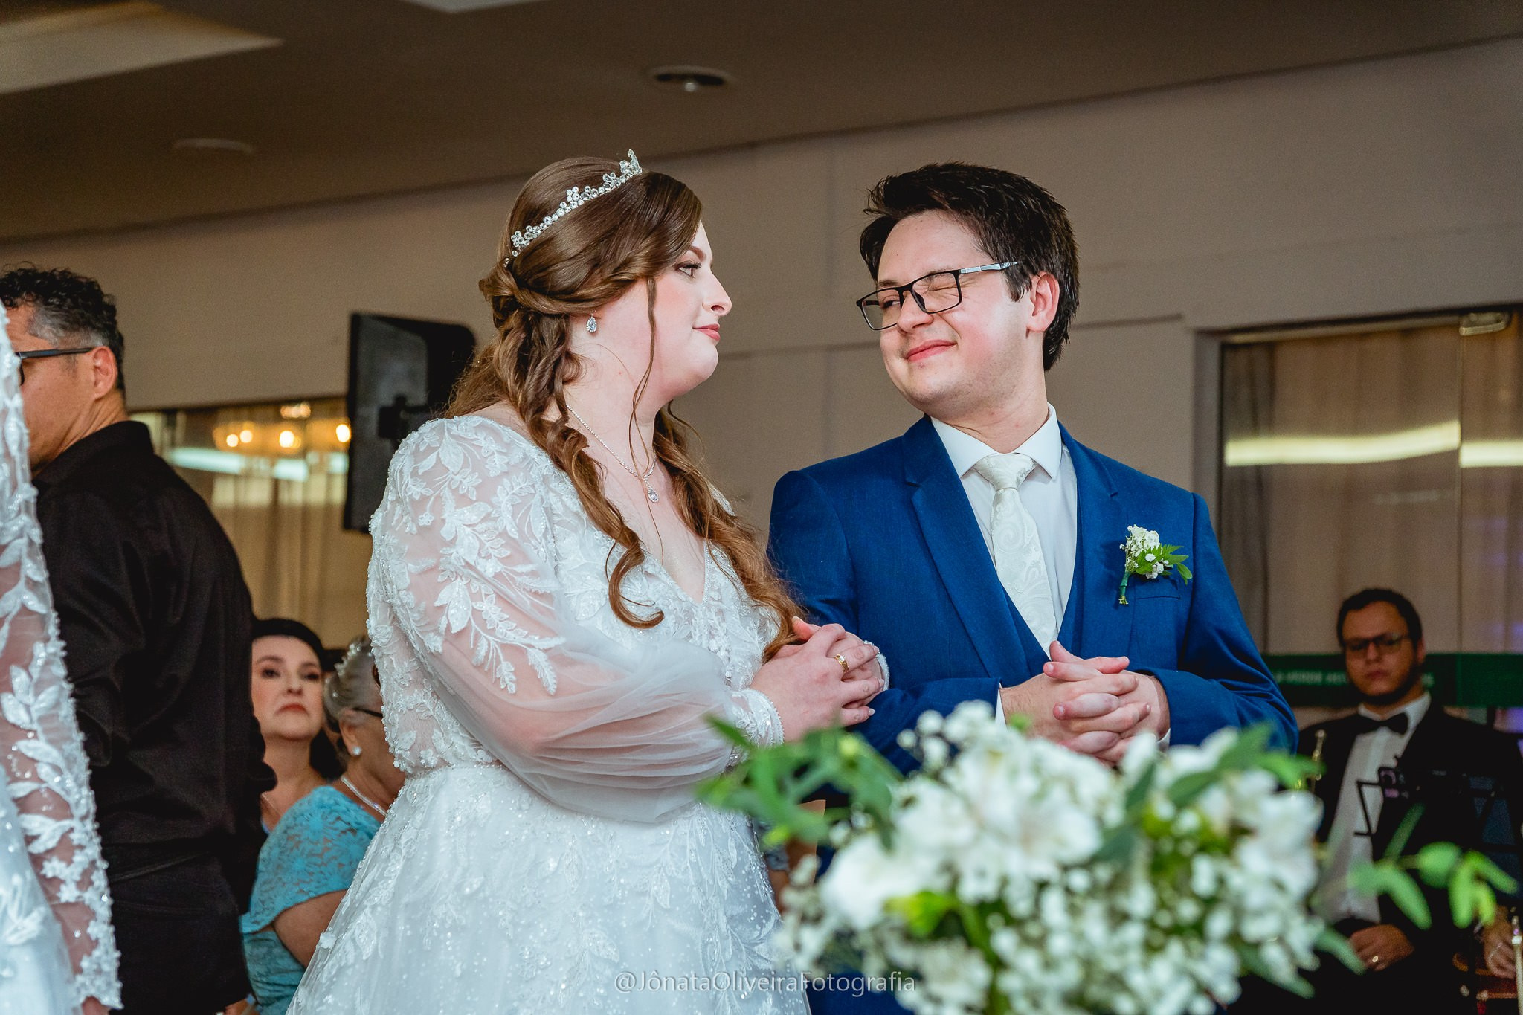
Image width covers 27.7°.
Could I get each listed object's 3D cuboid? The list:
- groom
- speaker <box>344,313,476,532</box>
[{"bbox_3d":[0.255,0.535,3.050,0.540,1.770,0.380,3,-6,-20],"label":"groom"},{"bbox_3d":[-0.868,-0.208,7.950,0.310,0.550,0.340,-1,-6,20],"label":"speaker"}]

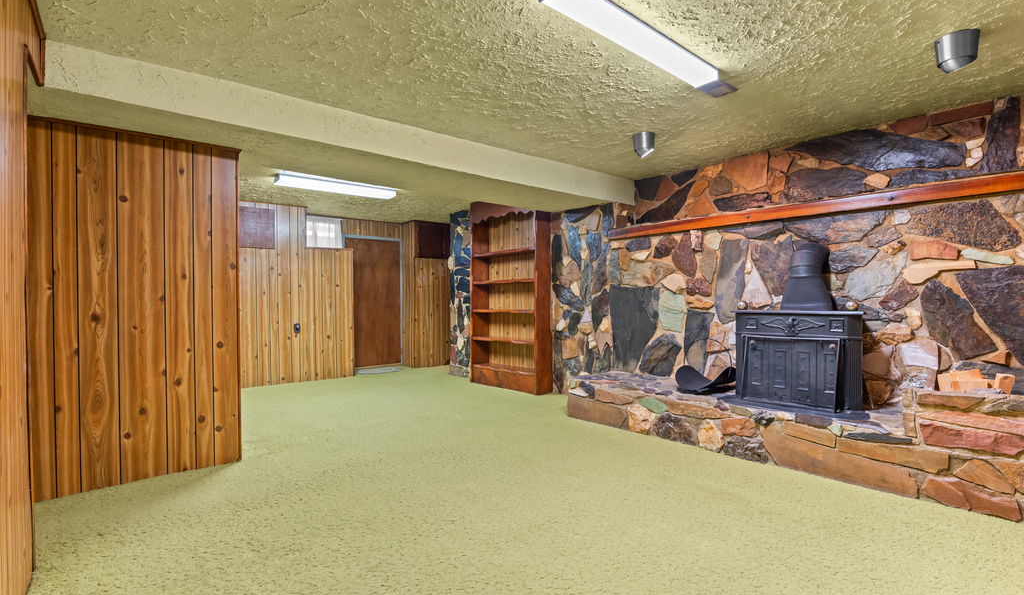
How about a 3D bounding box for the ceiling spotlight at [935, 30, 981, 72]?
[{"bbox_3d":[2.159,-1.173,2.344,0.166,0.162,0.166,-1,0,-21],"label":"ceiling spotlight"}]

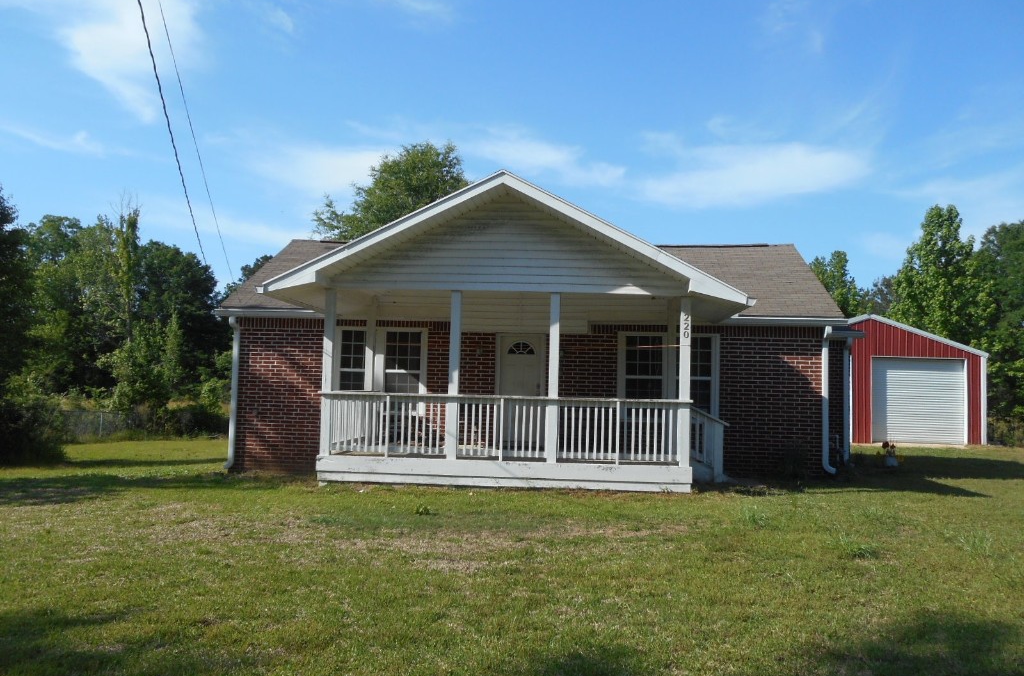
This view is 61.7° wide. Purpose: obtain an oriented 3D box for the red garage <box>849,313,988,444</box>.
[{"bbox_3d":[12.255,1.621,32.404,7.500,4.240,8.000,1,-4,5],"label":"red garage"}]

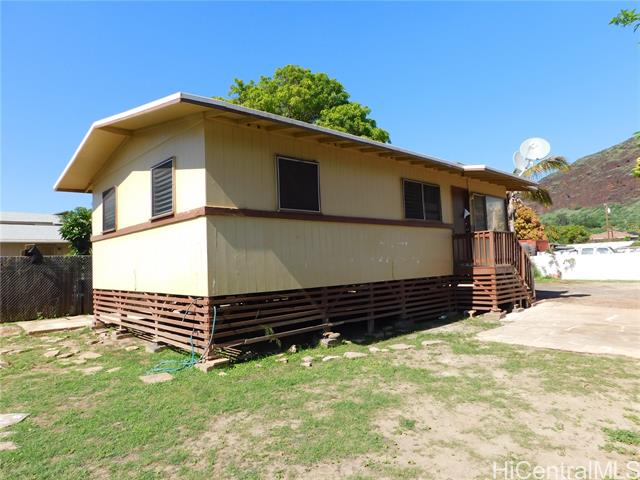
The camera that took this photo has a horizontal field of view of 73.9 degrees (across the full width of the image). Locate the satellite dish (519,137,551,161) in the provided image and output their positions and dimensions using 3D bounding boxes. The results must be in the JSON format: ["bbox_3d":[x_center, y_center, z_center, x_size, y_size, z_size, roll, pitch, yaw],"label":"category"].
[{"bbox_3d":[6.650,-2.815,13.151,0.950,0.750,0.400,-4,-4,30],"label":"satellite dish"}]

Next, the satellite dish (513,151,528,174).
[{"bbox_3d":[5.910,-2.305,12.563,0.400,0.720,0.700,0,-4,-31],"label":"satellite dish"}]

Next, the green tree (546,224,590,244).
[{"bbox_3d":[23.283,0.274,40.000,4.800,4.600,4.500,-2,-3,0],"label":"green tree"}]

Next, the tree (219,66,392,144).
[{"bbox_3d":[-0.931,-3.739,24.000,10.000,12.800,9.500,-2,-3,0],"label":"tree"}]

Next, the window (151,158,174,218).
[{"bbox_3d":[-2.825,-0.875,7.558,0.110,1.000,0.990,1,-5,-42],"label":"window"}]

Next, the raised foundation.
[{"bbox_3d":[0.294,1.507,11.583,10.130,1.050,6.930,1,-5,-42],"label":"raised foundation"}]

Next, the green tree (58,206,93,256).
[{"bbox_3d":[-7.477,0.624,13.500,1.900,3.400,1.900,-2,-3,0],"label":"green tree"}]

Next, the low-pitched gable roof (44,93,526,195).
[{"bbox_3d":[-0.402,-1.952,12.502,11.220,0.890,8.550,1,-5,-42],"label":"low-pitched gable roof"}]

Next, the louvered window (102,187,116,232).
[{"bbox_3d":[-4.876,-0.667,9.805,0.110,1.000,0.970,1,-5,-42],"label":"louvered window"}]

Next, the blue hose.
[{"bbox_3d":[-2.010,1.381,6.044,1.100,0.800,0.750,1,-5,-42],"label":"blue hose"}]

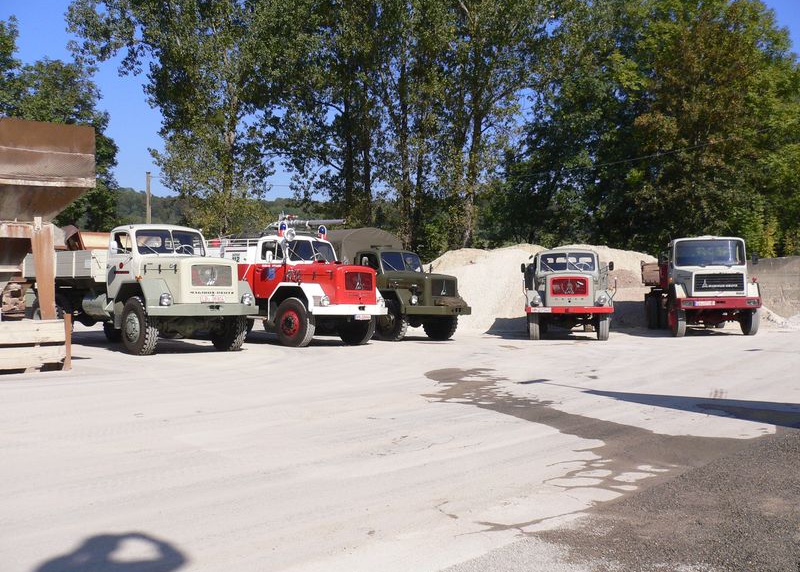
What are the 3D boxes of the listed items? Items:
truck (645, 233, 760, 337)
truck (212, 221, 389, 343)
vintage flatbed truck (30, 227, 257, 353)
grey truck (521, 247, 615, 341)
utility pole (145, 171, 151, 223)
[{"bbox_3d":[10.478,0.032,28.615,2.500,3.020,7.300,0,0,8],"label":"truck"},{"bbox_3d":[-3.728,-0.144,20.827,7.100,3.150,2.450,0,-1,42],"label":"truck"},{"bbox_3d":[-6.404,0.048,19.024,2.500,2.720,7.500,1,-1,-42],"label":"vintage flatbed truck"},{"bbox_3d":[5.164,0.196,25.050,2.420,2.600,6.500,0,0,10],"label":"grey truck"},{"bbox_3d":[-13.669,-2.450,44.000,0.240,7.700,0.240,-1,0,0],"label":"utility pole"}]

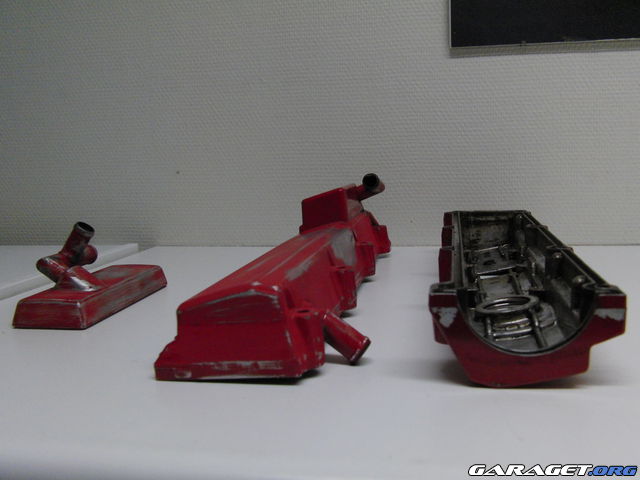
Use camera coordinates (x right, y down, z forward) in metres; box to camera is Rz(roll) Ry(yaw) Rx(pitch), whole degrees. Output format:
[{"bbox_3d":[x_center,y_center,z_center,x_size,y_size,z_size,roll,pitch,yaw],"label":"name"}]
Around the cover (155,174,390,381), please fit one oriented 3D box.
[{"bbox_3d":[0.009,-0.002,0.624,0.129,0.105,0.487,0,8,11],"label":"cover"}]

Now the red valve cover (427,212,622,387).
[{"bbox_3d":[0.160,0.024,0.598,0.103,0.053,0.467,0,8,11],"label":"red valve cover"}]

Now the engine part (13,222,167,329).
[{"bbox_3d":[-0.208,0.021,0.604,0.080,0.076,0.175,0,8,10],"label":"engine part"}]

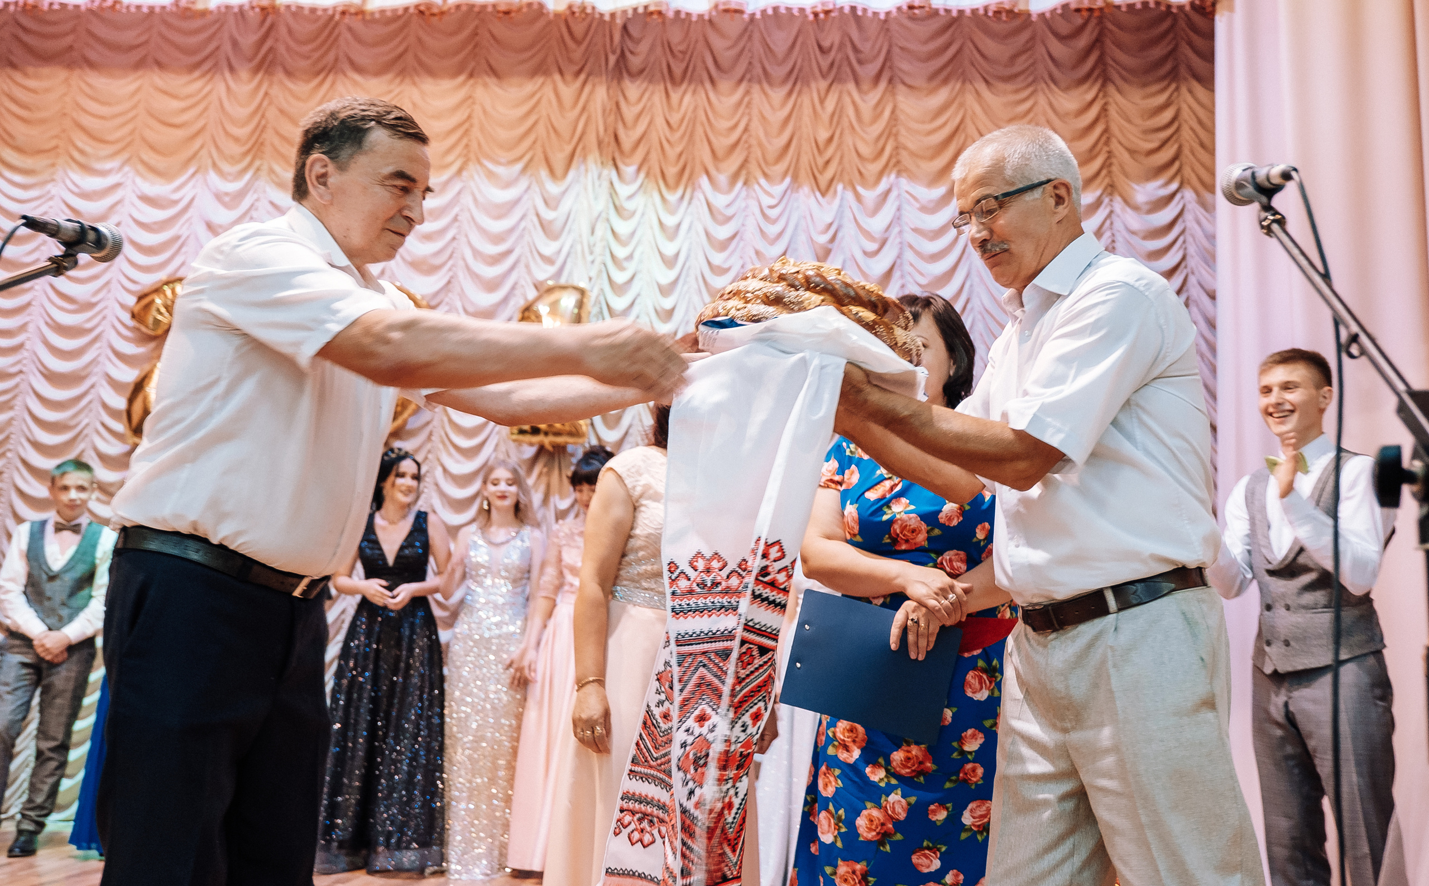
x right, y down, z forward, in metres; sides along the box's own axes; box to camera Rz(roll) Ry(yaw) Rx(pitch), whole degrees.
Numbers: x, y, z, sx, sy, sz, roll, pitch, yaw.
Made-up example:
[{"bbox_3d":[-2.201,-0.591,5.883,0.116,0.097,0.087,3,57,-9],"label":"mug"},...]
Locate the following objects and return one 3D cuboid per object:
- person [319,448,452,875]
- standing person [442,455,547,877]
[{"bbox_3d":[-1.363,0.882,5.387,0.560,1.750,0.460,3,-11,-11],"label":"person"},{"bbox_3d":[-0.918,0.926,5.388,0.440,1.720,0.360,2,-11,-7],"label":"standing person"}]

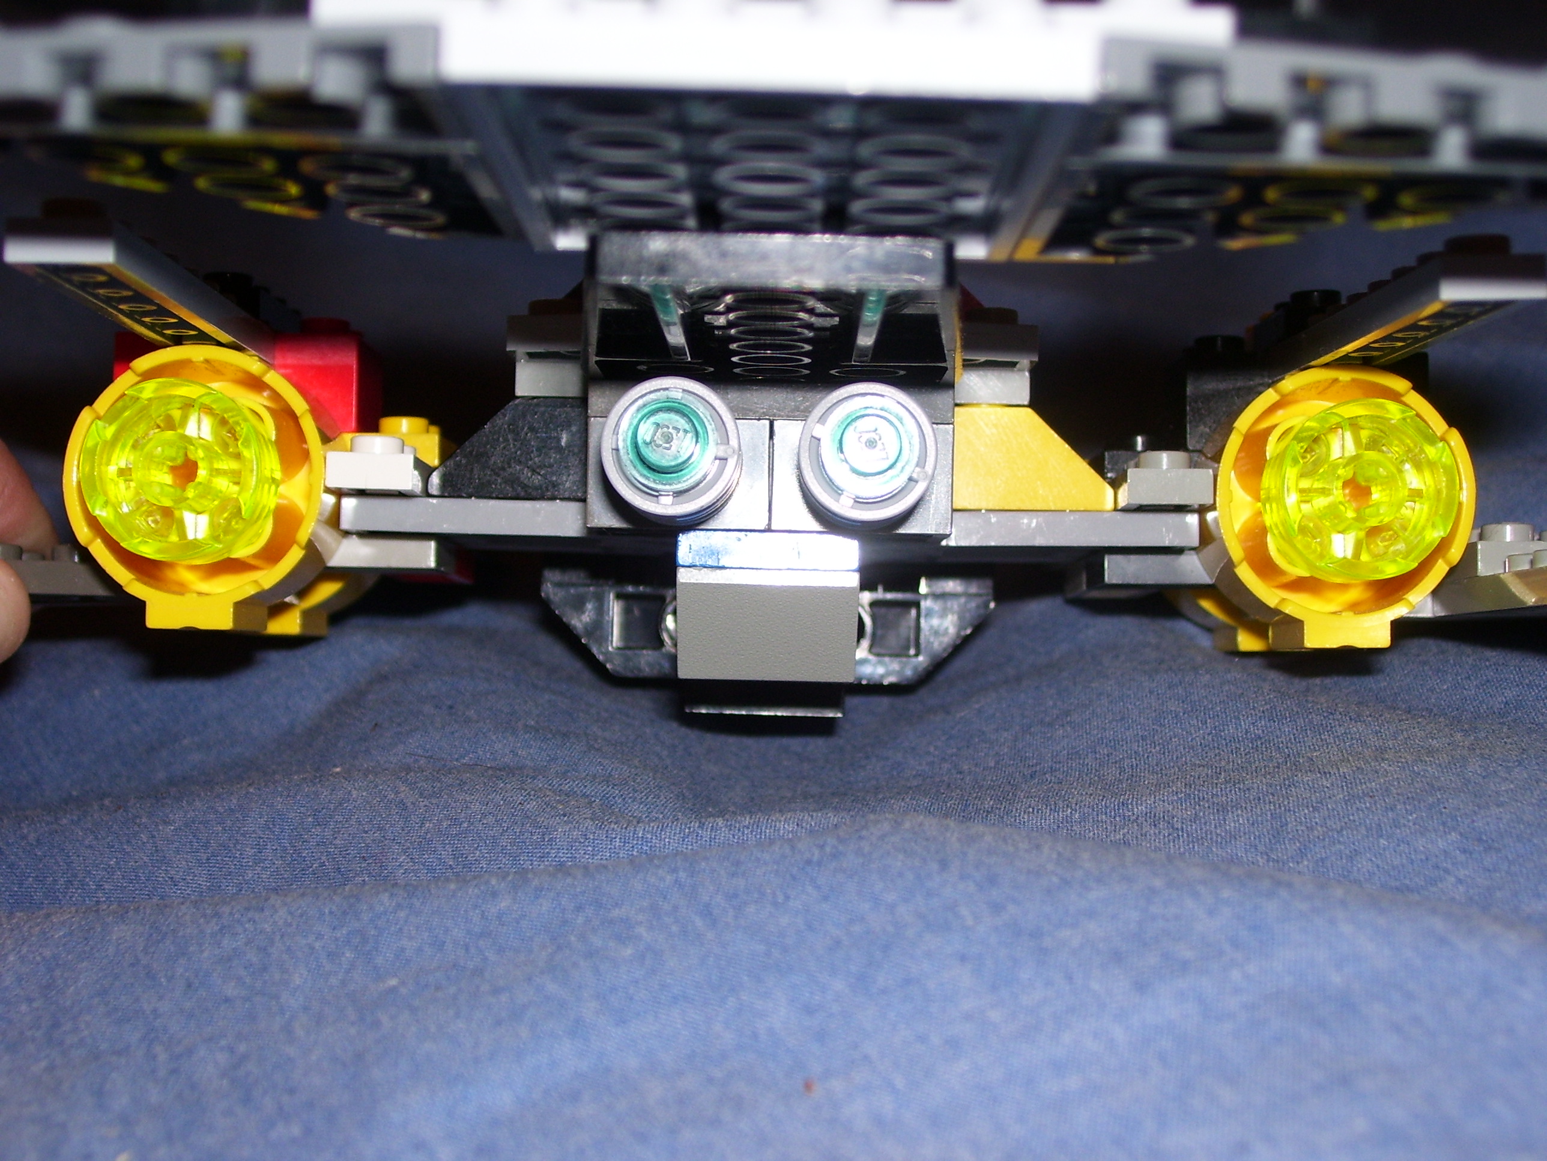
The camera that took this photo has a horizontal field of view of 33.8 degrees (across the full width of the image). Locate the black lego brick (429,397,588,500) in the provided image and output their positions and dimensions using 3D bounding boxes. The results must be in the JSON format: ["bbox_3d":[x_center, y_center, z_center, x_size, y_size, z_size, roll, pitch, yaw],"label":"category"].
[{"bbox_3d":[-0.024,-0.012,0.246,0.016,0.010,0.010,1,-2,0],"label":"black lego brick"}]

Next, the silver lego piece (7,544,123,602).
[{"bbox_3d":[-0.071,-0.001,0.256,0.016,0.005,0.017,1,-2,0],"label":"silver lego piece"}]

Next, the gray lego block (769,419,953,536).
[{"bbox_3d":[0.008,-0.009,0.227,0.016,0.010,0.010,1,-2,0],"label":"gray lego block"}]

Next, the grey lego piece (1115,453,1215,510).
[{"bbox_3d":[0.037,-0.009,0.243,0.008,0.005,0.015,1,-2,0],"label":"grey lego piece"}]

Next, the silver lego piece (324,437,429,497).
[{"bbox_3d":[-0.037,-0.010,0.240,0.008,0.005,0.015,1,-2,0],"label":"silver lego piece"}]

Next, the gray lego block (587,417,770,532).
[{"bbox_3d":[-0.008,-0.009,0.227,0.016,0.010,0.010,1,-2,0],"label":"gray lego block"}]

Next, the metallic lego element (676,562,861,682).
[{"bbox_3d":[0.000,0.004,0.229,0.016,0.010,0.016,1,-2,0],"label":"metallic lego element"}]

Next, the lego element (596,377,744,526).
[{"bbox_3d":[-0.008,-0.011,0.213,0.011,0.011,0.013,1,-2,0],"label":"lego element"}]

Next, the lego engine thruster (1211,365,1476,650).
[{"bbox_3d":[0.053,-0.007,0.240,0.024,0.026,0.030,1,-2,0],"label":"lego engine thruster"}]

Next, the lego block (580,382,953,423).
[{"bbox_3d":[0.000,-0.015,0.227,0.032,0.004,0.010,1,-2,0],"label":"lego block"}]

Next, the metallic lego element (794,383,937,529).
[{"bbox_3d":[0.008,-0.010,0.213,0.011,0.011,0.013,1,-2,0],"label":"metallic lego element"}]

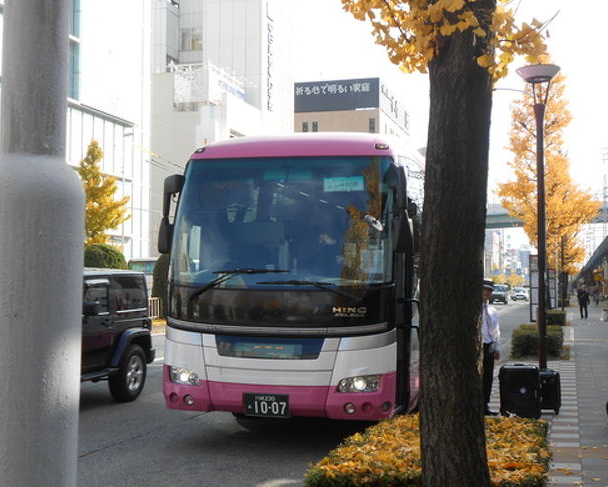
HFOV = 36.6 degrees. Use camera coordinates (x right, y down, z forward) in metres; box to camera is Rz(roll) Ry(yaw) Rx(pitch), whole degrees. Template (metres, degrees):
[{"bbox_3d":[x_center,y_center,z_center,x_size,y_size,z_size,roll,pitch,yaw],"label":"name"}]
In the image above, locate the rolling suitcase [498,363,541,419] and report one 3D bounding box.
[{"bbox_3d":[2.648,1.810,11.288,0.485,0.660,0.270,-1,-3,16],"label":"rolling suitcase"}]

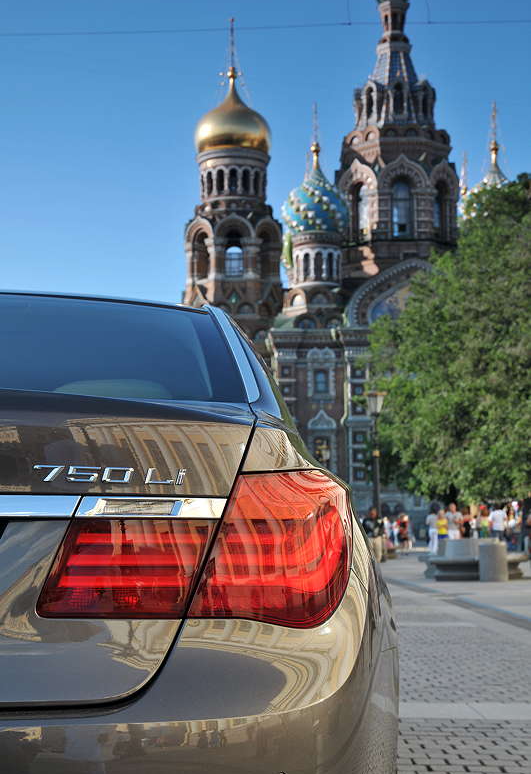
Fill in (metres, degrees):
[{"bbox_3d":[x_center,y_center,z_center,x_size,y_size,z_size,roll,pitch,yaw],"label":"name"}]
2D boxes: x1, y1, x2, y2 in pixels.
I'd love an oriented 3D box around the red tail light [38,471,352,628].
[{"bbox_3d":[-0.083,0.225,1.850,0.455,0.215,0.200,1,-6,-10],"label":"red tail light"}]

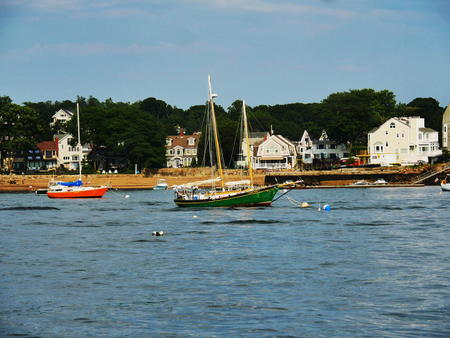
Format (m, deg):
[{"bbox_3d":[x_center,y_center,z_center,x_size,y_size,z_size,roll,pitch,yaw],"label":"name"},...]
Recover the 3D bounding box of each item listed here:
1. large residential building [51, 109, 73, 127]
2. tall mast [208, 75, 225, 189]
[{"bbox_3d":[-63.326,-19.539,810.000,7.800,8.400,9.600,-1,0,16],"label":"large residential building"},{"bbox_3d":[-0.792,-3.580,198.700,0.300,11.000,0.300,-9,-4,25],"label":"tall mast"}]

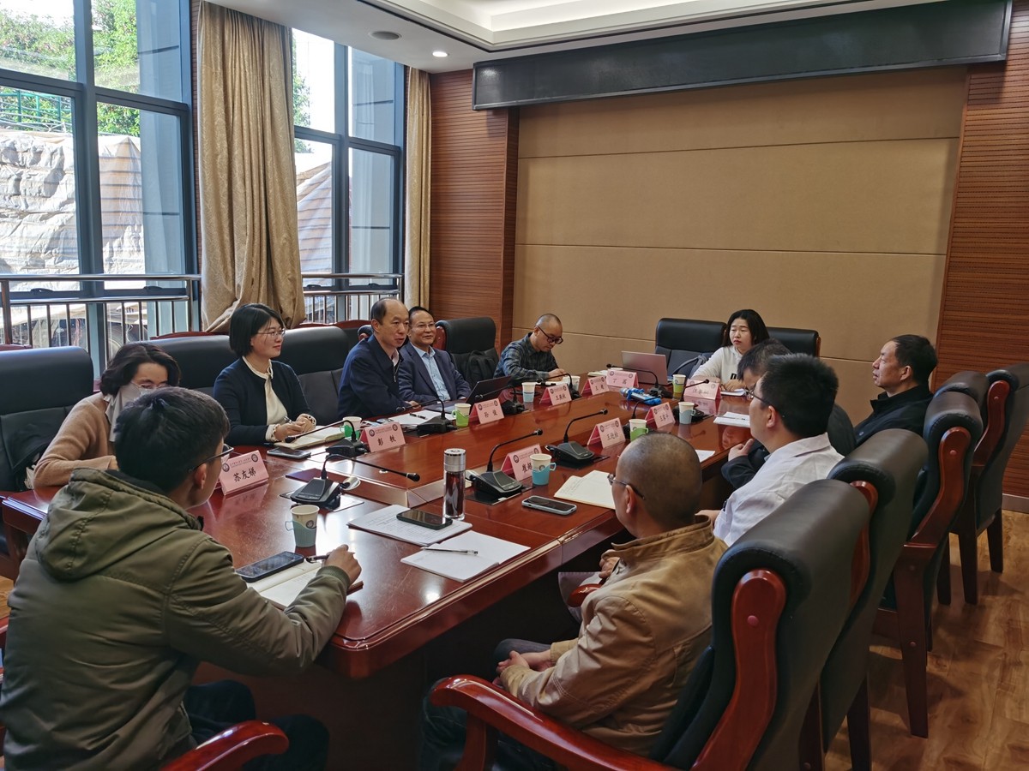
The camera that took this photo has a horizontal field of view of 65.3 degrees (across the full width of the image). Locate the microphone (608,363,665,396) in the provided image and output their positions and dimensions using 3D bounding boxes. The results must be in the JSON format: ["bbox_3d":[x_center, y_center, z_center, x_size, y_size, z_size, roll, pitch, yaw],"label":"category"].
[{"bbox_3d":[0.762,-0.032,4.864,0.420,0.140,0.130,10,12,42],"label":"microphone"}]

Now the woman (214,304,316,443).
[{"bbox_3d":[-1.076,0.290,3.675,0.640,1.280,0.480,7,11,31],"label":"woman"}]

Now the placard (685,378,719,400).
[{"bbox_3d":[1.131,0.021,4.798,0.200,0.093,0.105,8,11,34],"label":"placard"}]

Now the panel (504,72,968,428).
[{"bbox_3d":[1.473,-0.958,6.535,3.600,2.850,0.080,8,11,34],"label":"panel"}]

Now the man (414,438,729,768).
[{"bbox_3d":[0.135,0.661,1.832,0.780,1.210,0.560,8,11,33],"label":"man"}]

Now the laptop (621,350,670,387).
[{"bbox_3d":[0.899,-0.123,5.295,0.310,0.207,0.290,7,10,29],"label":"laptop"}]

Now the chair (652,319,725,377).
[{"bbox_3d":[1.167,0.091,5.964,0.640,1.110,0.750,8,11,34],"label":"chair"}]

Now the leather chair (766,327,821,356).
[{"bbox_3d":[1.646,0.182,5.496,0.640,1.110,0.750,8,11,32],"label":"leather chair"}]

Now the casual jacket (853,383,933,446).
[{"bbox_3d":[1.619,0.249,3.568,0.480,0.620,0.540,8,11,34],"label":"casual jacket"}]

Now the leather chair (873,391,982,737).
[{"bbox_3d":[1.255,0.564,3.001,0.750,1.110,0.630,7,10,27],"label":"leather chair"}]

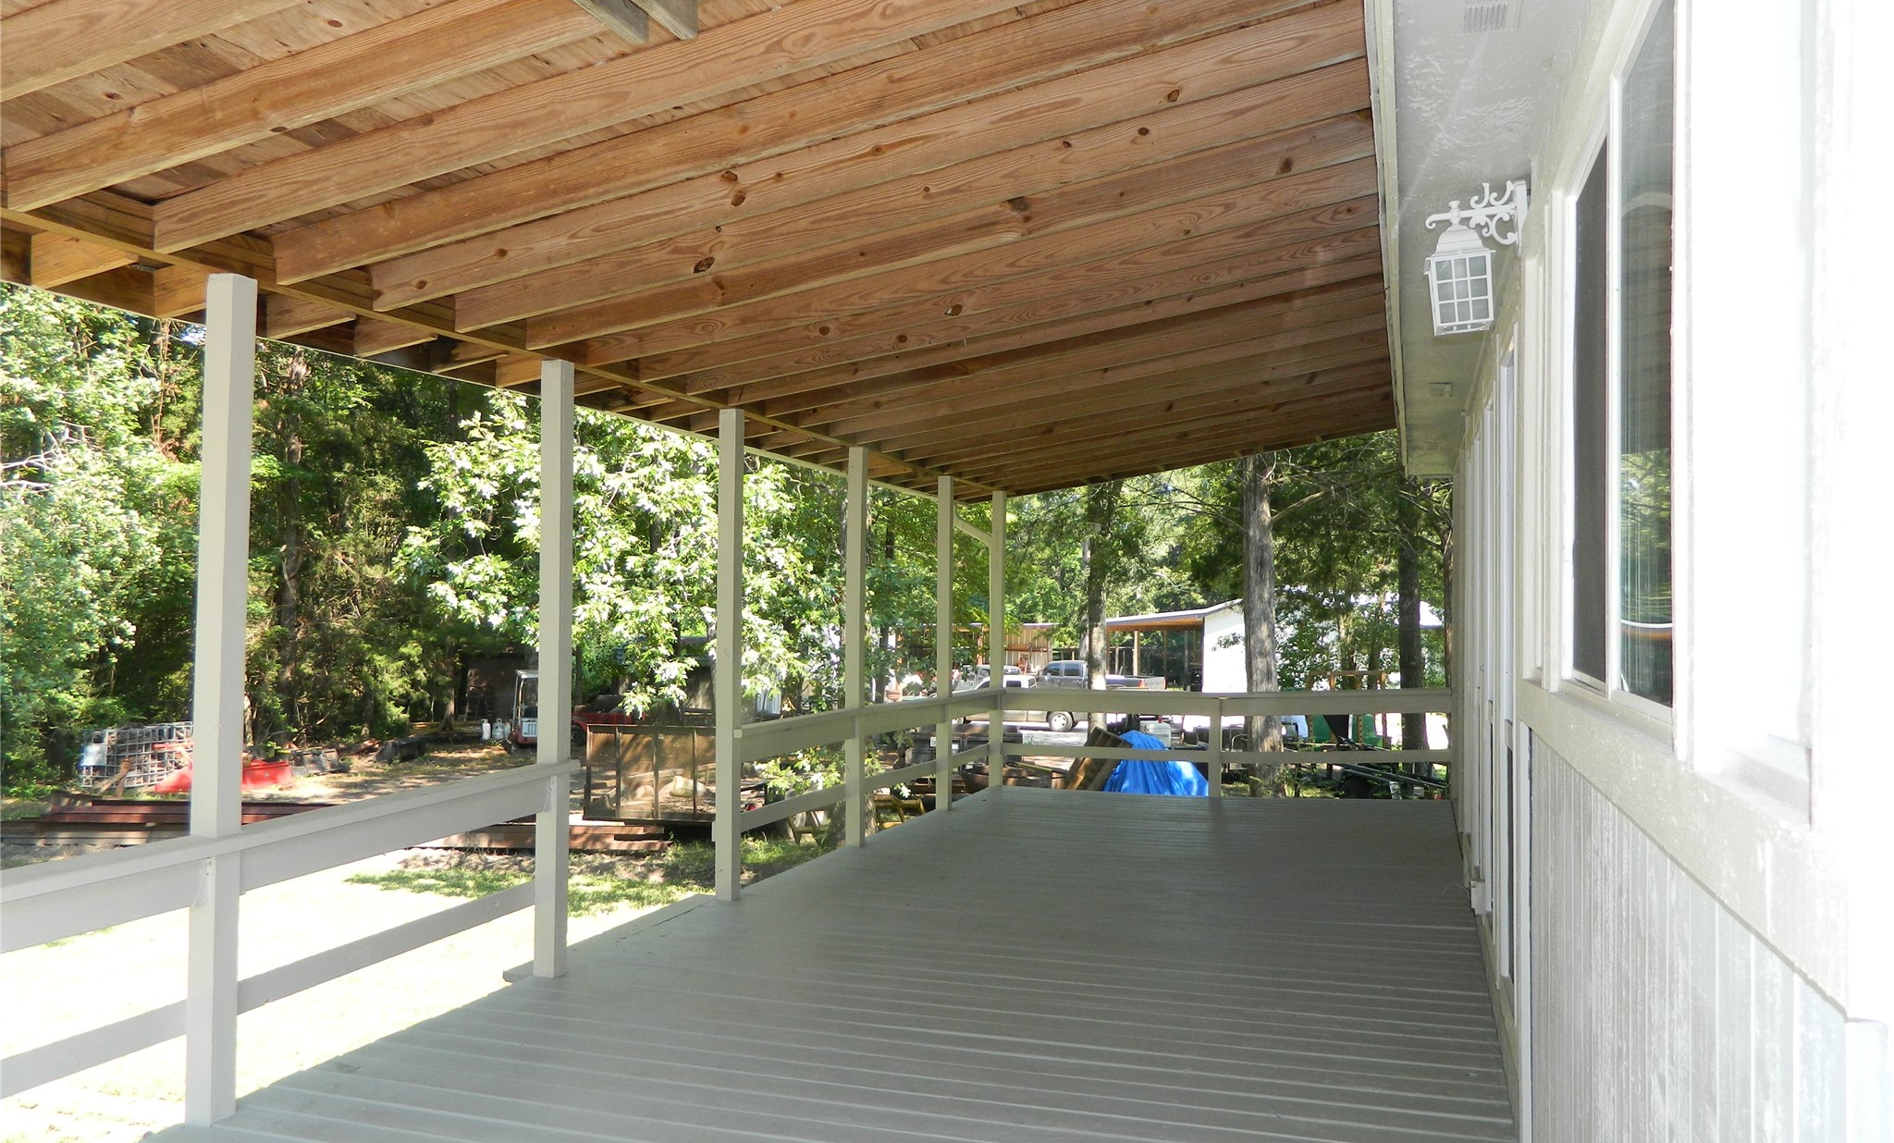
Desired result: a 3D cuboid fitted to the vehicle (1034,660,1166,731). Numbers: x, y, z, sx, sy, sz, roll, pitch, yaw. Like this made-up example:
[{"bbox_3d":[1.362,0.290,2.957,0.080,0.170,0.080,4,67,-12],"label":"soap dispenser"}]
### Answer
[{"bbox_3d":[4.260,3.951,44.000,5.500,1.850,1.900,-1,-2,25],"label":"vehicle"}]

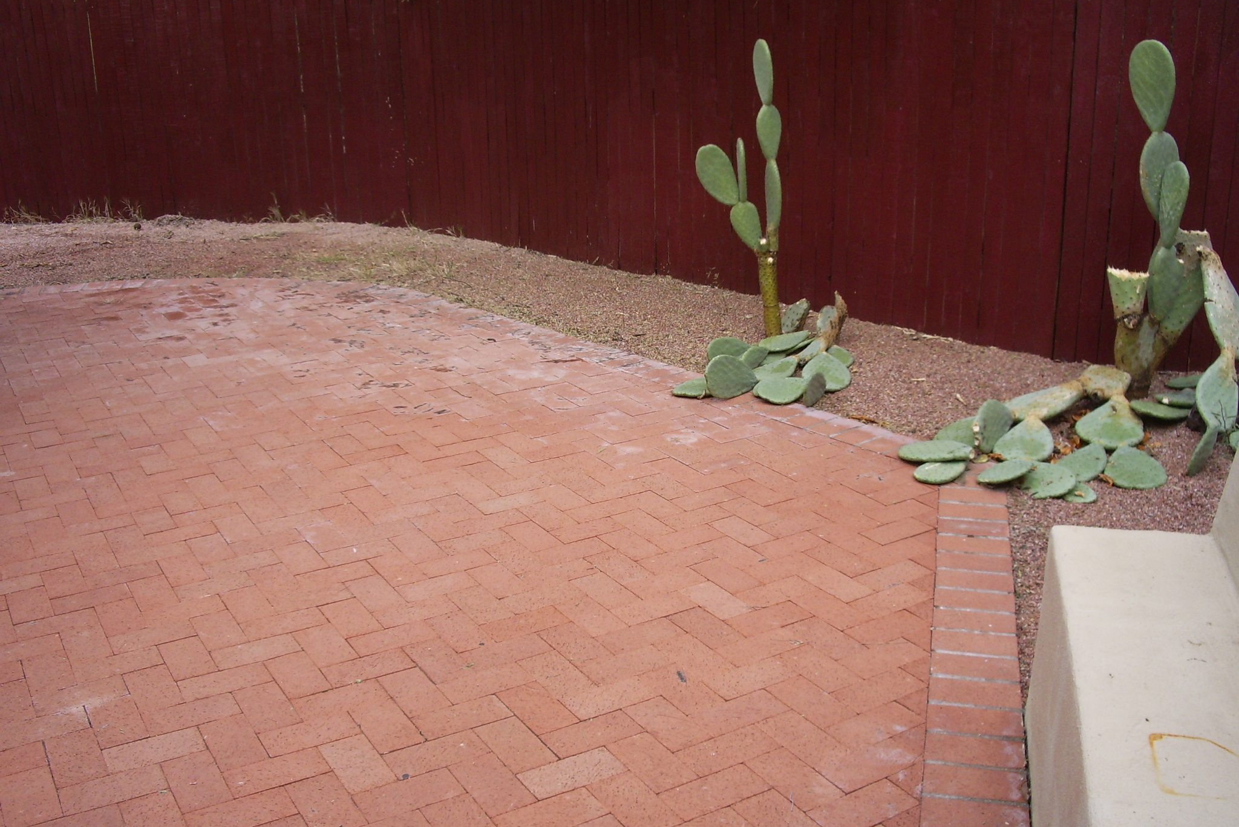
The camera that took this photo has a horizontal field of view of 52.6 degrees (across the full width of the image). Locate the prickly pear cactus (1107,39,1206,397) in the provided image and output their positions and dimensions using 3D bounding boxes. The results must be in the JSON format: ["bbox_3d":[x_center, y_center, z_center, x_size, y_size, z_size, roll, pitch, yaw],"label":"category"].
[{"bbox_3d":[1.912,-0.659,4.471,0.350,1.300,0.270,-1,18,0],"label":"prickly pear cactus"}]

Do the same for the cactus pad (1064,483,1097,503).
[{"bbox_3d":[1.381,0.235,3.749,0.110,0.030,0.140,-14,22,-33],"label":"cactus pad"}]

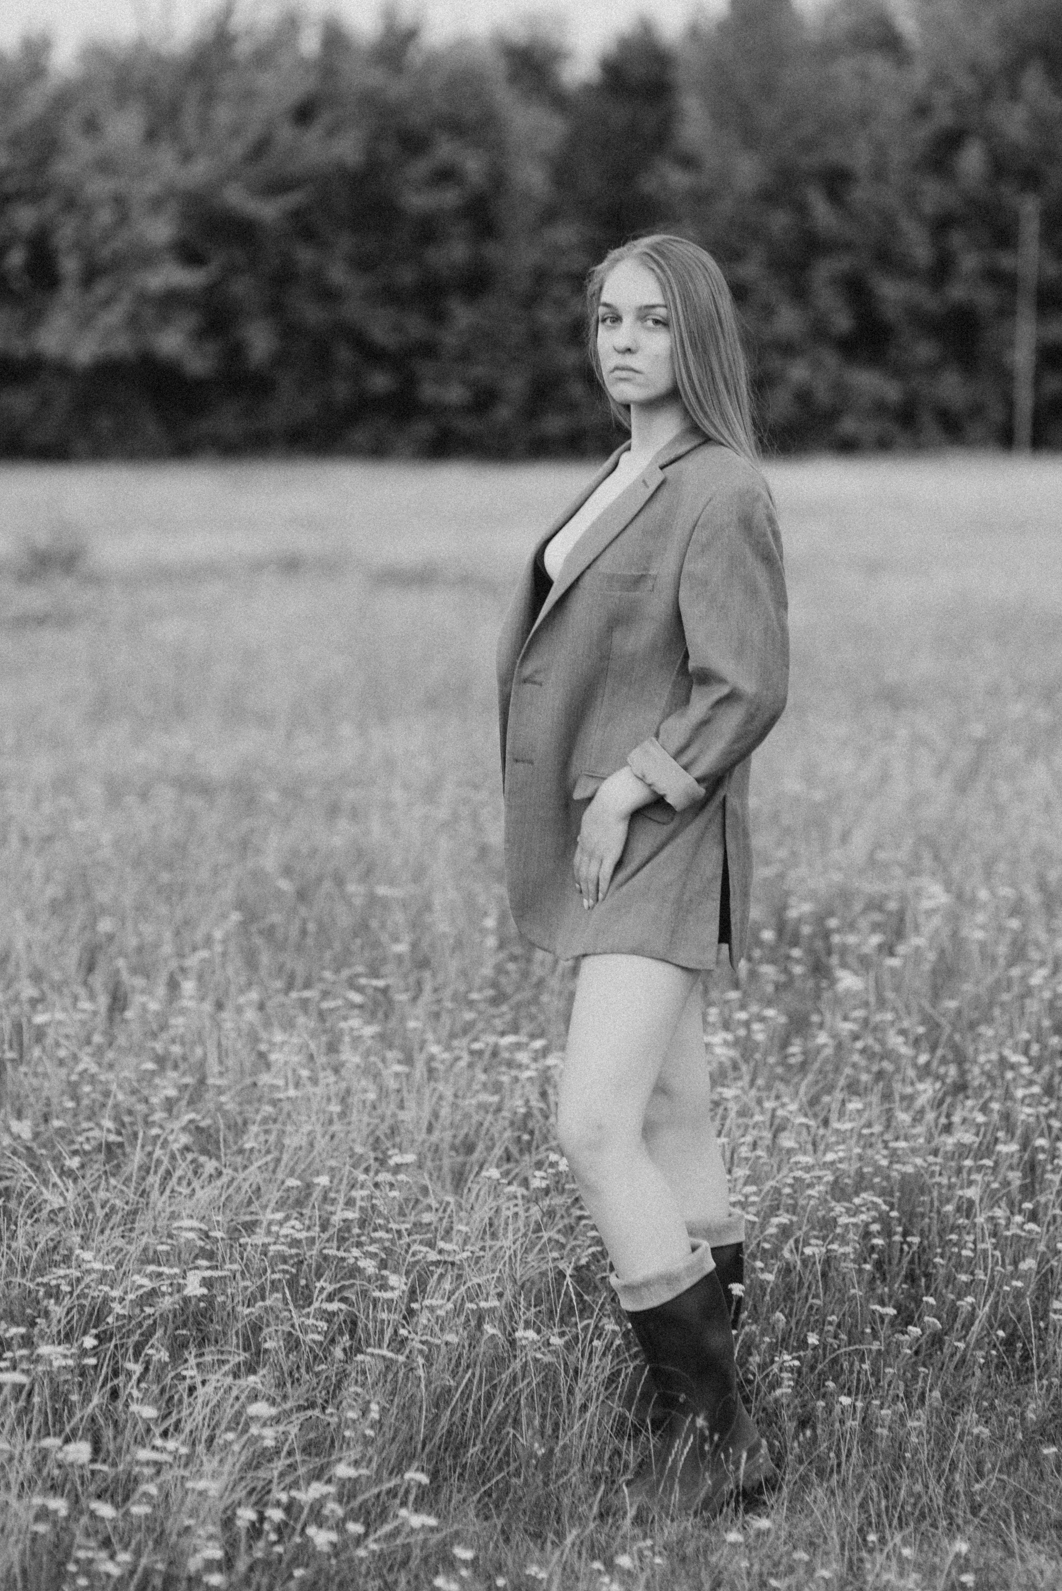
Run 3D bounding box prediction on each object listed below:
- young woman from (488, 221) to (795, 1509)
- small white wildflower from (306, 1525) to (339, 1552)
[{"bbox_3d":[0.150,0.104,5.035,0.400,1.690,0.470,-3,7,-30],"label":"young woman"},{"bbox_3d":[-0.231,0.821,4.150,0.036,0.024,0.036,0,6,0],"label":"small white wildflower"}]

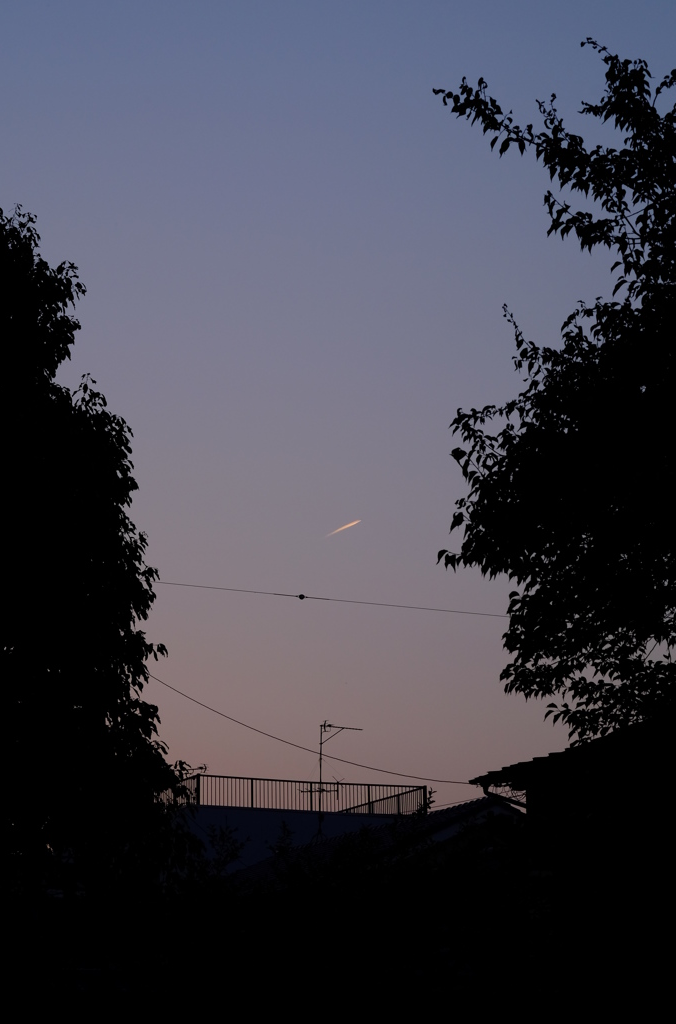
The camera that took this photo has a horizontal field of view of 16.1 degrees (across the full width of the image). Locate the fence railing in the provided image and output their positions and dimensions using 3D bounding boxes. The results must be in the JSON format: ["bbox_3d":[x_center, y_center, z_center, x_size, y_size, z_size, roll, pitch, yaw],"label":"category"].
[{"bbox_3d":[-1.758,8.424,67.947,6.796,0.840,5.400,7,-15,-23],"label":"fence railing"}]

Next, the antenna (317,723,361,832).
[{"bbox_3d":[0.063,6.208,55.478,1.200,2.650,0.420,9,-16,-32],"label":"antenna"}]

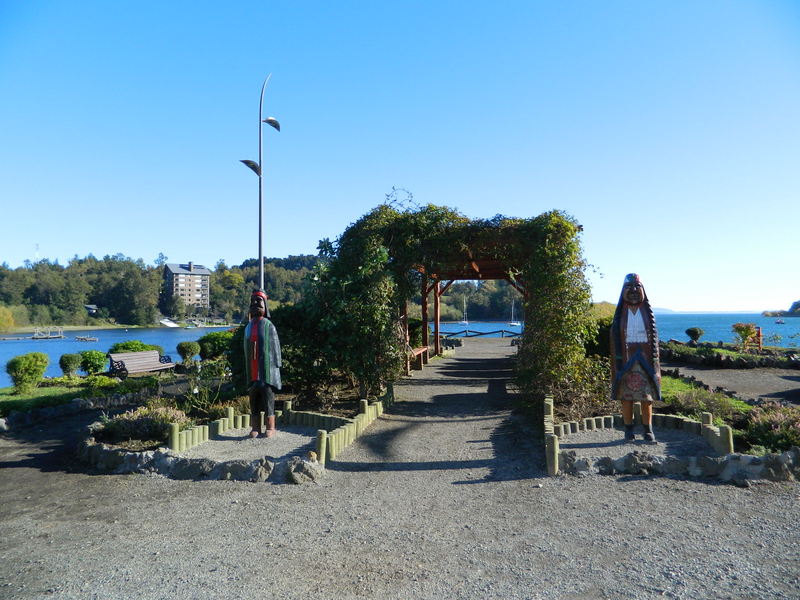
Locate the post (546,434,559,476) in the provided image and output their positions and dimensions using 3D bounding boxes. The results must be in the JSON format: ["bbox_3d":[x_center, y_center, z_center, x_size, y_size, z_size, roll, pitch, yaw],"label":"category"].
[{"bbox_3d":[1.465,1.468,5.516,0.105,0.390,0.105,0,-1,0],"label":"post"}]

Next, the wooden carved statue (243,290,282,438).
[{"bbox_3d":[-1.695,0.786,7.150,0.480,1.790,0.380,0,-1,12],"label":"wooden carved statue"}]

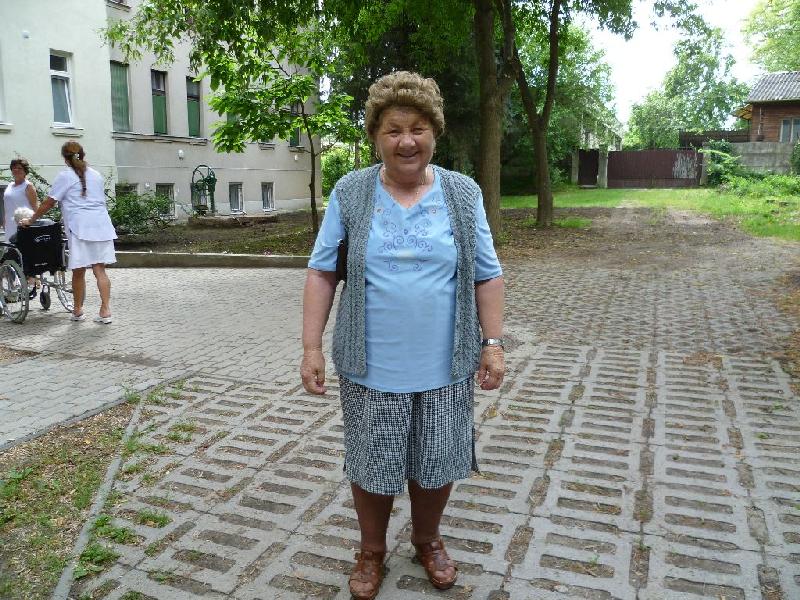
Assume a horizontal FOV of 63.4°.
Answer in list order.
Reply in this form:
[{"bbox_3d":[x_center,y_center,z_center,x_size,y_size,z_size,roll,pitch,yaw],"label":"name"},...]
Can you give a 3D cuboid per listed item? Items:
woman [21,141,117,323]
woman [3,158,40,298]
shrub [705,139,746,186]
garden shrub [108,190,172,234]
[{"bbox_3d":[-2.932,-0.630,5.800,0.700,1.610,0.520,8,14,37],"label":"woman"},{"bbox_3d":[-4.100,-0.795,7.000,0.430,1.510,0.320,5,12,22],"label":"woman"},{"bbox_3d":[14.084,-5.950,28.000,1.750,2.000,1.500,5,12,23],"label":"shrub"},{"bbox_3d":[-4.990,-1.682,12.300,1.150,0.830,0.950,4,12,22],"label":"garden shrub"}]

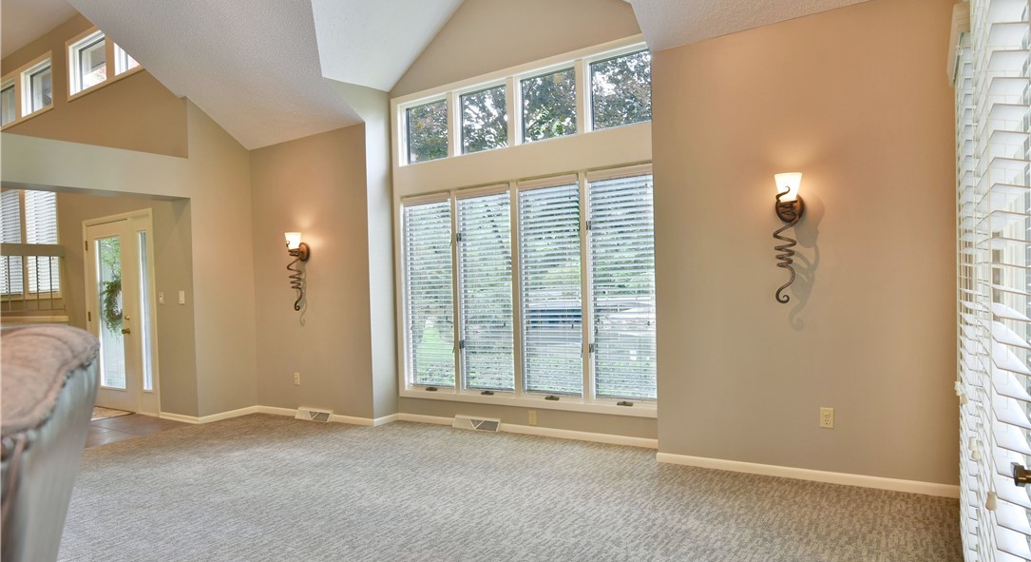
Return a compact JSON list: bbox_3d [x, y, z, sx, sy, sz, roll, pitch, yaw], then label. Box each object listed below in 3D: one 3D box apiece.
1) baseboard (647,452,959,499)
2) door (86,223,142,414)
[{"bbox_3d":[1.679,1.164,3.654,1.690,0.065,0.016,-2,0,30],"label":"baseboard"},{"bbox_3d":[-4.393,0.379,6.559,0.880,2.050,0.055,-2,0,30],"label":"door"}]

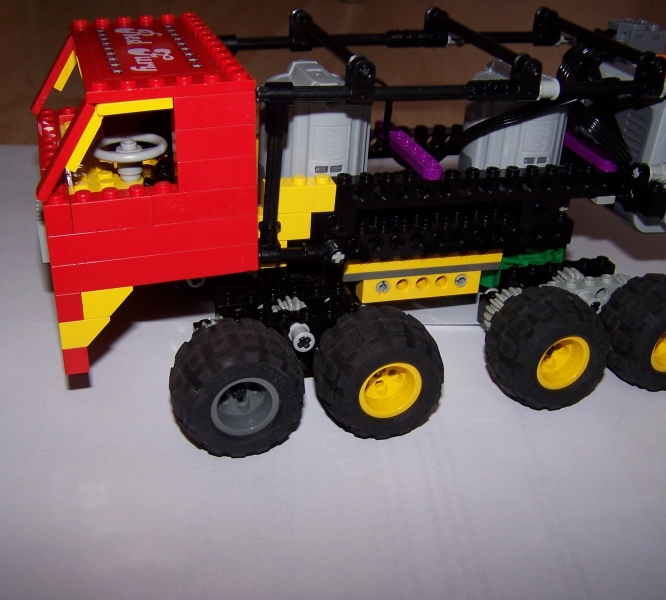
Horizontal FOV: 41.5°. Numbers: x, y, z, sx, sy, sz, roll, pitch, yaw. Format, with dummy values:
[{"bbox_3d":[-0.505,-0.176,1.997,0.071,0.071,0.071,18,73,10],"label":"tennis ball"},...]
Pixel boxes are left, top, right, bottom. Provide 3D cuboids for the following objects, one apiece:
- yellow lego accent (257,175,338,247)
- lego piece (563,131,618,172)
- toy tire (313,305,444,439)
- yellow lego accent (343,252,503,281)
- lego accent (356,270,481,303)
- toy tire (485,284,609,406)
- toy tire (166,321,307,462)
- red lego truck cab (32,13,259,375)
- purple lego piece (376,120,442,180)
[{"bbox_3d":[-0.015,-0.031,0.297,0.029,0.022,0.009,-5,29,-17],"label":"yellow lego accent"},{"bbox_3d":[0.096,-0.062,0.347,0.008,0.004,0.056,-5,29,-17],"label":"lego piece"},{"bbox_3d":[0.018,0.029,0.344,0.050,0.050,0.029,-5,29,-17],"label":"toy tire"},{"bbox_3d":[0.033,-0.014,0.335,0.064,0.007,0.009,-5,29,-17],"label":"yellow lego accent"},{"bbox_3d":[0.032,-0.008,0.337,0.048,0.010,0.008,-5,29,-17],"label":"lego accent"},{"bbox_3d":[0.090,0.020,0.371,0.050,0.050,0.029,-7,30,-20],"label":"toy tire"},{"bbox_3d":[-0.036,0.033,0.329,0.050,0.050,0.029,-5,29,-18],"label":"toy tire"},{"bbox_3d":[-0.070,-0.043,0.310,0.067,0.092,0.096,-8,30,-16],"label":"red lego truck cab"},{"bbox_3d":[0.027,-0.056,0.326,0.008,0.004,0.056,-5,29,-17],"label":"purple lego piece"}]

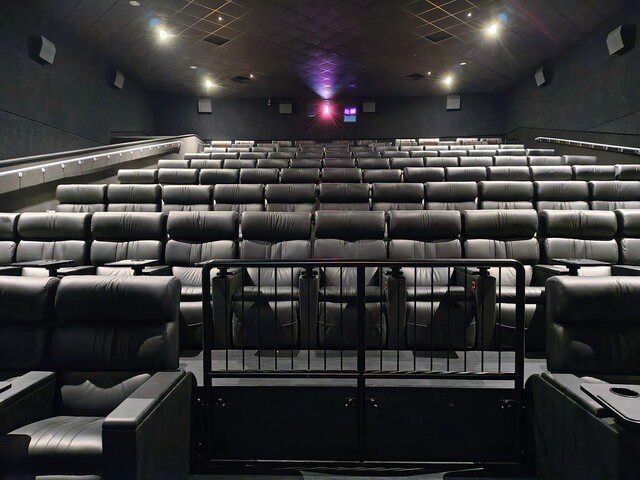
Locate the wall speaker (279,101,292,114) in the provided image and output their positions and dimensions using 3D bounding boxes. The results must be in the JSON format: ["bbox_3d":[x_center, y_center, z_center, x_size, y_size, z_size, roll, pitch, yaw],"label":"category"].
[{"bbox_3d":[-1.352,-5.268,16.906,0.520,0.540,0.370,0,4,2],"label":"wall speaker"}]

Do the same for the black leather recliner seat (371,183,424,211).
[{"bbox_3d":[1.131,-0.212,5.910,0.770,1.170,0.960,0,4,2],"label":"black leather recliner seat"}]

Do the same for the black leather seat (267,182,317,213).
[{"bbox_3d":[-0.416,-0.209,5.953,0.770,1.170,0.960,0,4,2],"label":"black leather seat"}]

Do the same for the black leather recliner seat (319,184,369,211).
[{"bbox_3d":[0.345,-0.210,5.932,0.770,1.170,0.960,0,4,2],"label":"black leather recliner seat"}]

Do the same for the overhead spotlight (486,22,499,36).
[{"bbox_3d":[4.348,-5.306,10.717,0.220,0.250,0.220,0,4,2],"label":"overhead spotlight"}]

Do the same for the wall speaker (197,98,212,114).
[{"bbox_3d":[-4.595,-5.335,16.991,0.520,0.540,0.370,0,4,2],"label":"wall speaker"}]

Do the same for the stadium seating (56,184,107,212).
[{"bbox_3d":[-3.554,-0.206,6.040,0.770,1.170,0.960,0,4,2],"label":"stadium seating"}]

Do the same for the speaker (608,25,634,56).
[{"bbox_3d":[7.540,-5.010,10.652,0.370,0.540,0.520,0,4,2],"label":"speaker"}]

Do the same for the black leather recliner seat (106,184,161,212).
[{"bbox_3d":[-2.763,-0.211,6.017,0.770,1.170,0.960,0,4,2],"label":"black leather recliner seat"}]

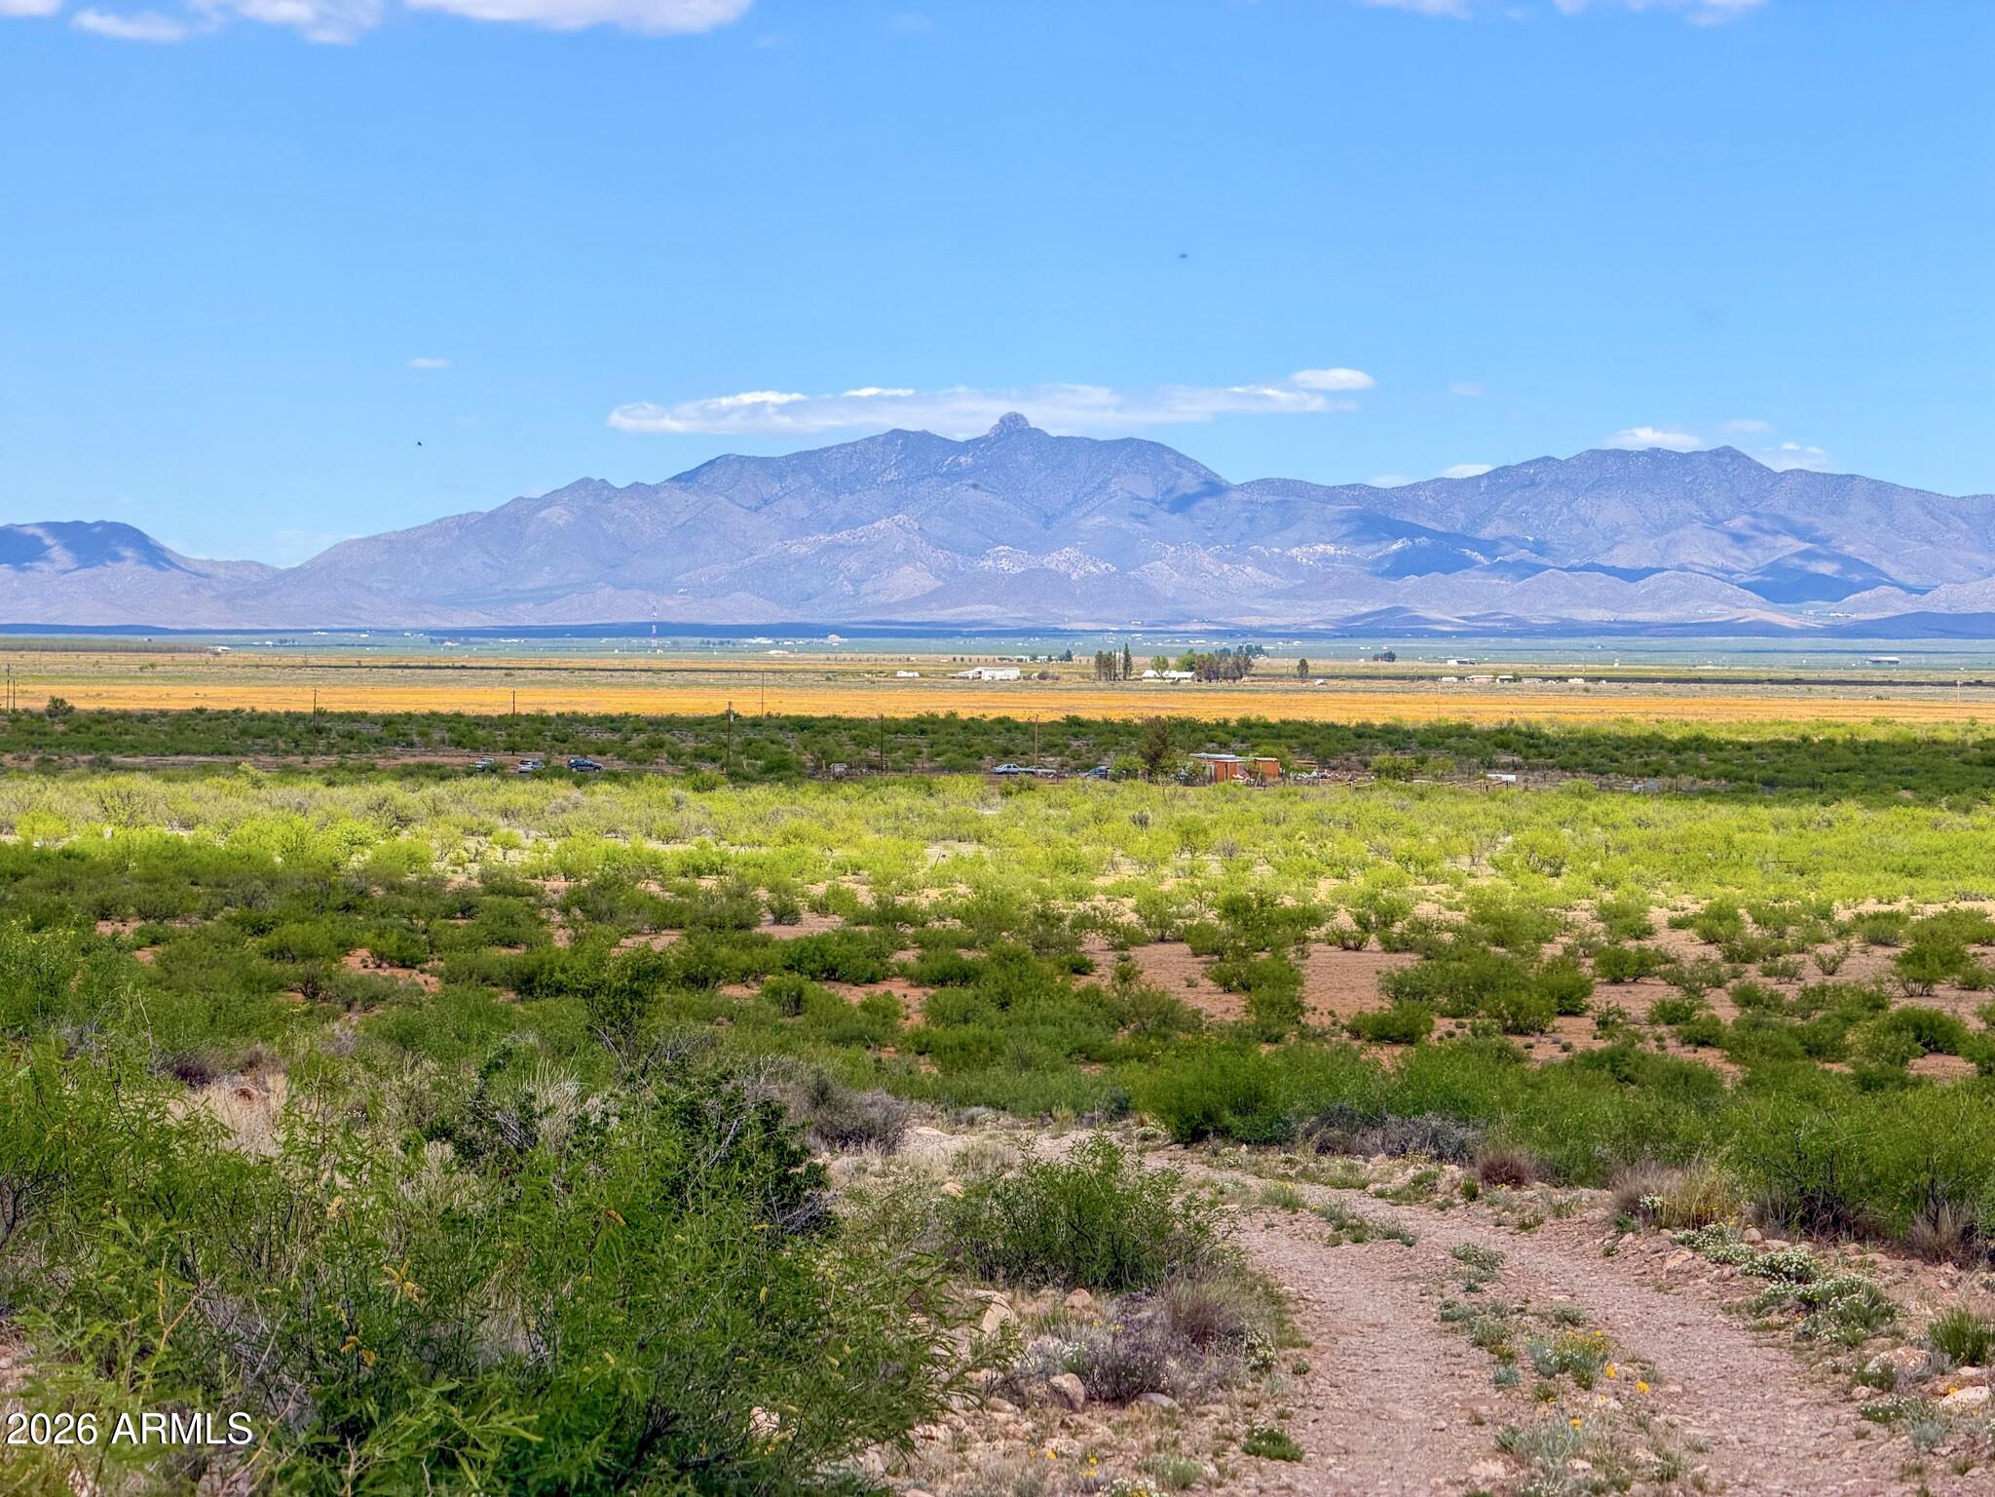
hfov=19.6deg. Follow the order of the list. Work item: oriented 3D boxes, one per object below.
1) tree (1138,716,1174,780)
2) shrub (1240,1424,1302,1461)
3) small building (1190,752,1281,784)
[{"bbox_3d":[19.447,0.000,705.000,4.300,7.700,4.300,0,1,0],"label":"tree"},{"bbox_3d":[1.241,3.125,26.000,0.280,0.140,0.260,0,1,0],"label":"shrub"},{"bbox_3d":[28.952,2.373,702.000,9.400,3.600,5.800,-1,1,-22],"label":"small building"}]

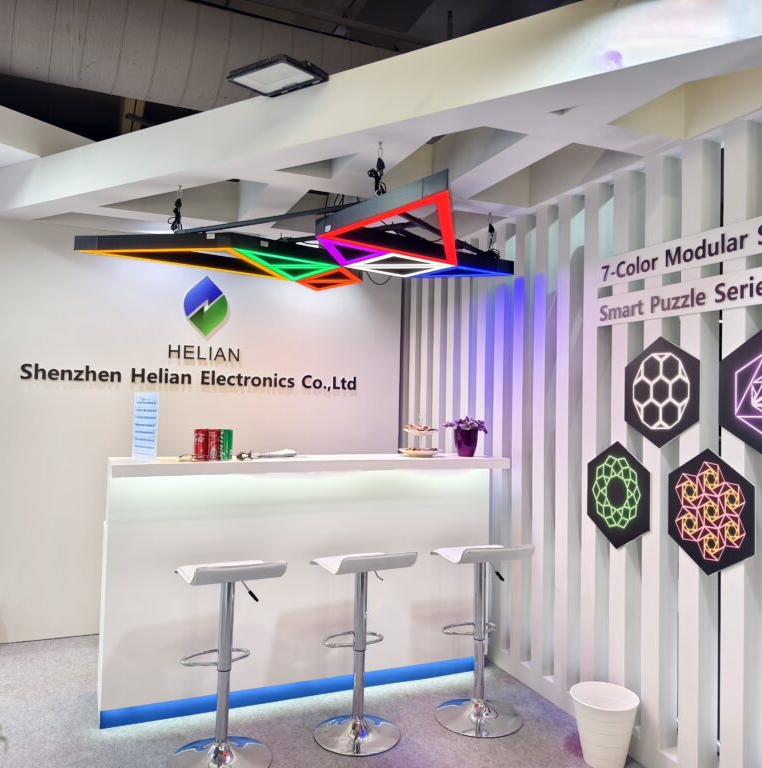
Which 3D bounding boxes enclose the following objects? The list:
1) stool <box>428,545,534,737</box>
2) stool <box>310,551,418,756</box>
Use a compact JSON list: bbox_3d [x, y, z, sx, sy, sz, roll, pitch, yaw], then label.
[{"bbox_3d":[0.470,1.157,3.233,0.385,0.809,0.395,2,-2,-19],"label":"stool"},{"bbox_3d":[-0.092,1.138,3.024,0.385,0.809,0.395,2,-2,-23],"label":"stool"}]

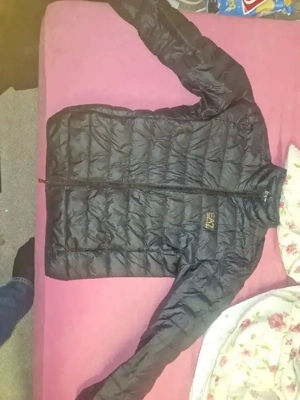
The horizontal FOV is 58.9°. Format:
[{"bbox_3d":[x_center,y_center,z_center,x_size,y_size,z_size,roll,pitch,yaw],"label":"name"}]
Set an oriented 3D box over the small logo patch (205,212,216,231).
[{"bbox_3d":[0.179,0.064,0.785,0.033,0.005,0.053,6,88,-7],"label":"small logo patch"}]

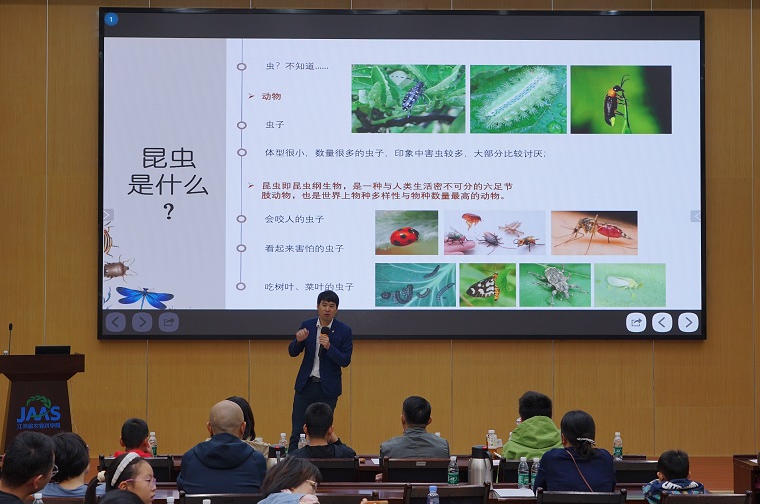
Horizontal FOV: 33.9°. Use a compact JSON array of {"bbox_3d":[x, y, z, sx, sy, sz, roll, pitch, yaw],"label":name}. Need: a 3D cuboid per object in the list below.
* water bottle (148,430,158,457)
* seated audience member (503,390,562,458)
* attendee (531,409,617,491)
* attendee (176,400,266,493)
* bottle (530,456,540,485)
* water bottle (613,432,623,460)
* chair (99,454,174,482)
[{"bbox_3d":[-1.483,1.270,8.171,0.059,0.177,0.059,0,-1,0],"label":"water bottle"},{"bbox_3d":[0.951,1.491,7.616,0.470,1.300,0.700,0,-1,-3],"label":"seated audience member"},{"bbox_3d":[1.019,1.456,6.766,0.450,1.235,0.740,0,-1,0],"label":"attendee"},{"bbox_3d":[-0.835,1.428,6.727,0.490,1.290,0.760,0,-1,0],"label":"attendee"},{"bbox_3d":[0.876,1.240,6.971,0.059,0.177,0.059,0,-1,0],"label":"bottle"},{"bbox_3d":[1.612,1.315,8.420,0.061,0.192,0.061,0,-1,0],"label":"water bottle"},{"bbox_3d":[-1.462,1.663,7.731,0.460,0.870,0.520,0,-1,0],"label":"chair"}]

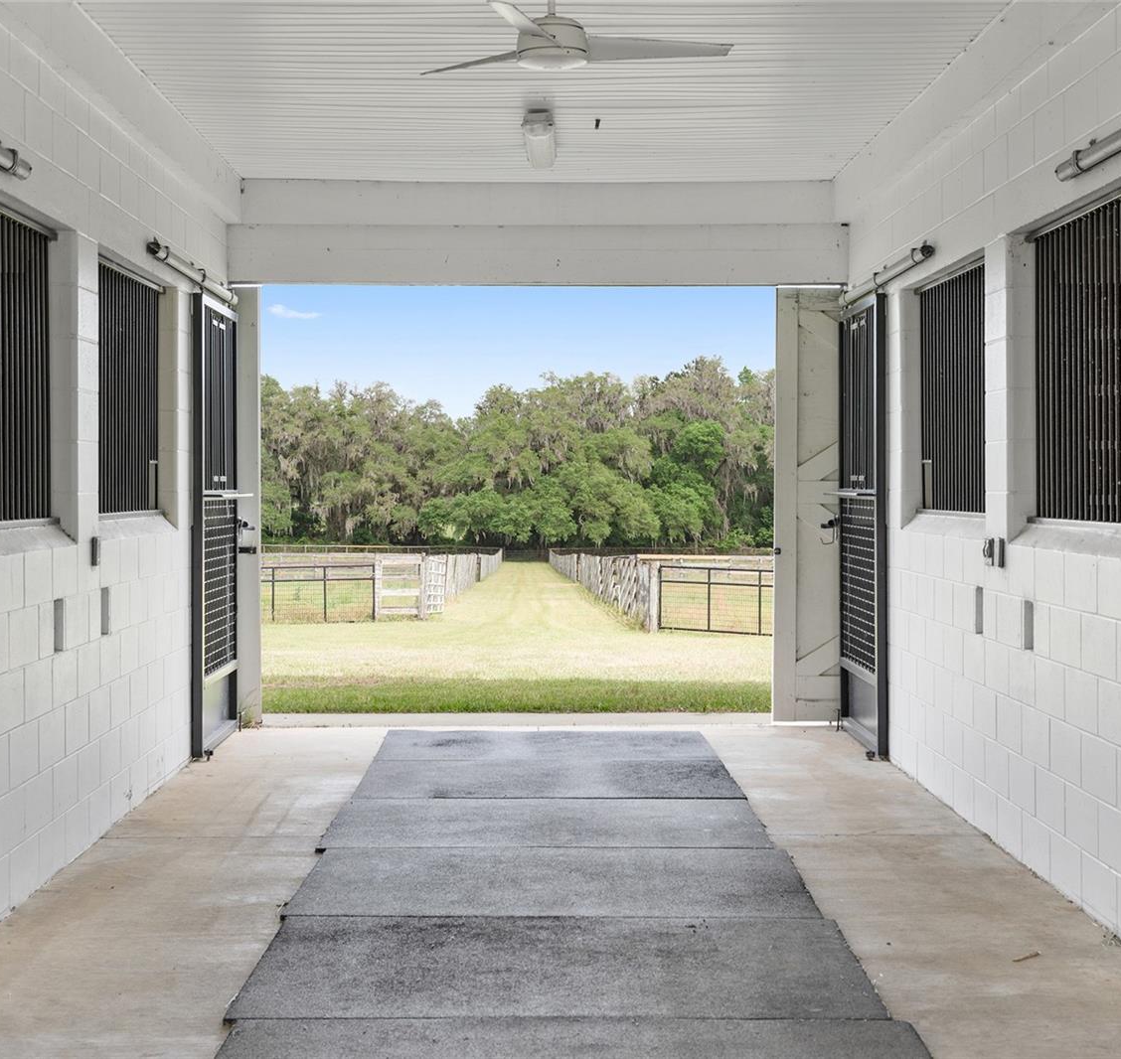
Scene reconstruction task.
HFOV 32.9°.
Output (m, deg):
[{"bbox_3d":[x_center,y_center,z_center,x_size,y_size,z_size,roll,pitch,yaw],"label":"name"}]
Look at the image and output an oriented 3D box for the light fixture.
[{"bbox_3d":[-0.111,-2.018,9.889,0.160,0.127,1.076,0,1,-1],"label":"light fixture"}]

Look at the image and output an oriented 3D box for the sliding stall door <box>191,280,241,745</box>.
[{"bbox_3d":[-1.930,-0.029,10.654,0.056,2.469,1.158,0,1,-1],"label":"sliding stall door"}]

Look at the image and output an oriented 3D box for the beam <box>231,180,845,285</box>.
[{"bbox_3d":[-0.123,-1.792,11.499,3.722,0.624,0.203,0,1,-1],"label":"beam"}]

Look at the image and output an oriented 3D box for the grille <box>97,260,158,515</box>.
[{"bbox_3d":[-2.050,-0.635,8.822,0.035,1.127,1.776,0,1,-1],"label":"grille"}]

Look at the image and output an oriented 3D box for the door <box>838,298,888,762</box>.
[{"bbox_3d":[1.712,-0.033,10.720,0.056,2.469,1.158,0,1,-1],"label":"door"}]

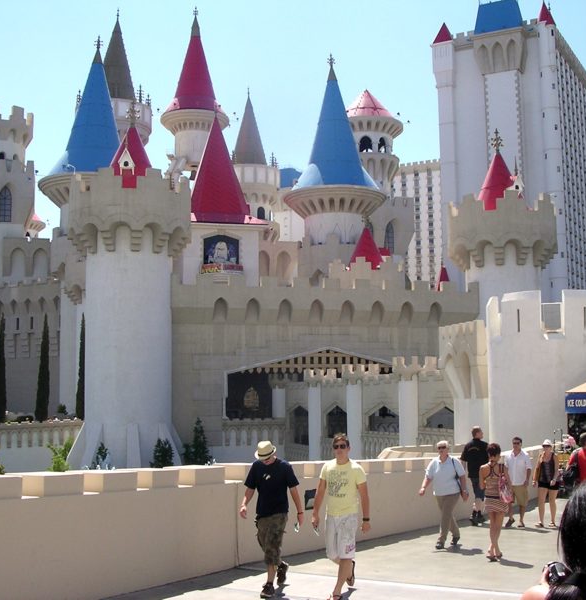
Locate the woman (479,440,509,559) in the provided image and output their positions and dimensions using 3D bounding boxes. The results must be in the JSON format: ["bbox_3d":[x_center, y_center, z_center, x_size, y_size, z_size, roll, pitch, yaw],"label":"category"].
[{"bbox_3d":[2.829,2.826,12.300,0.460,1.610,0.380,-2,-7,16],"label":"woman"}]

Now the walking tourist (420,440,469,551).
[{"bbox_3d":[2.264,2.922,13.120,0.720,1.600,0.500,-3,-8,17],"label":"walking tourist"}]

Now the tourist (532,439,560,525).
[{"bbox_3d":[4.682,3.394,16.283,0.500,1.590,0.380,-2,-8,10],"label":"tourist"}]

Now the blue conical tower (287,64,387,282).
[{"bbox_3d":[3.494,-10.970,72.189,7.800,18.640,7.800,0,-8,0],"label":"blue conical tower"}]

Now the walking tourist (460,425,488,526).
[{"bbox_3d":[3.330,3.247,16.200,0.560,1.820,0.460,-3,-7,20],"label":"walking tourist"}]

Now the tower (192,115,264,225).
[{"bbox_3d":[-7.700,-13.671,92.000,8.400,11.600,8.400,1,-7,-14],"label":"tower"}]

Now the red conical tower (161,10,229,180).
[{"bbox_3d":[-10.196,-21.509,91.839,6.400,18.550,6.400,0,-8,0],"label":"red conical tower"}]

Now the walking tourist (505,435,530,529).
[{"bbox_3d":[4.237,3.429,16.500,0.530,1.690,0.420,-3,-7,20],"label":"walking tourist"}]

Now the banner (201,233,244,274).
[{"bbox_3d":[-6.984,-4.508,87.000,4.100,3.900,0.250,1,-7,-15],"label":"banner"}]

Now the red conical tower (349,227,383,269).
[{"bbox_3d":[8.035,-5.630,96.000,3.800,4.900,3.800,-1,-7,0],"label":"red conical tower"}]

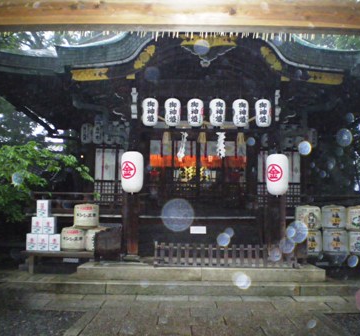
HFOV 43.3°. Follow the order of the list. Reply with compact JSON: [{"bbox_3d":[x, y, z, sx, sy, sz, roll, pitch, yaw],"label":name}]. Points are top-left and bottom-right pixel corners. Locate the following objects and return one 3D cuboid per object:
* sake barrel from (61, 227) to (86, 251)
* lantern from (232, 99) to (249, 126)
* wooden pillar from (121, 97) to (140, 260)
[{"bbox_3d":[-2.527,1.697,10.750,0.585,0.550,0.585,2,-5,-11],"label":"sake barrel"},{"bbox_3d":[1.486,-1.328,11.000,0.380,0.680,0.380,1,-5,-2],"label":"lantern"},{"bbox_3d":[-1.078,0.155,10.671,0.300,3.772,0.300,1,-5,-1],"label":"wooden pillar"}]

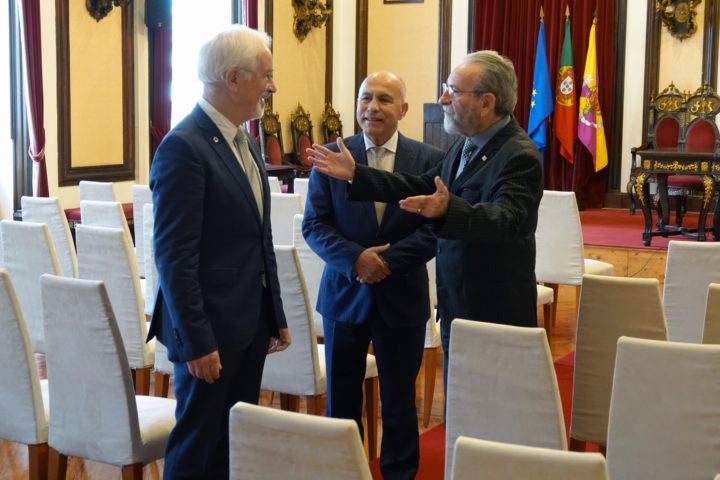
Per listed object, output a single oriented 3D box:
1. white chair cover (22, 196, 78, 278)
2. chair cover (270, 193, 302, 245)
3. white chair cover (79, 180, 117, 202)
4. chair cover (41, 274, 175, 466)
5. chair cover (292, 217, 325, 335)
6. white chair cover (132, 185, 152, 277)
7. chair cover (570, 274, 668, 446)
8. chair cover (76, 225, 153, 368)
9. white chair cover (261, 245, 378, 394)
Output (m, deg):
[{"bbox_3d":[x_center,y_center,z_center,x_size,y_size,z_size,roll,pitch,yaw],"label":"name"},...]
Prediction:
[{"bbox_3d":[-1.647,0.043,7.170,0.420,0.607,0.630,5,8,29],"label":"white chair cover"},{"bbox_3d":[-0.322,-0.008,7.404,0.385,0.584,0.616,5,8,28],"label":"chair cover"},{"bbox_3d":[-1.534,-0.100,8.000,0.385,0.584,0.616,4,8,26],"label":"white chair cover"},{"bbox_3d":[-0.776,0.401,4.253,0.420,0.607,0.630,5,8,32],"label":"chair cover"},{"bbox_3d":[-0.059,0.160,6.366,0.420,0.607,0.630,5,8,30],"label":"chair cover"},{"bbox_3d":[-1.204,-0.071,8.182,0.420,0.607,0.630,5,8,30],"label":"white chair cover"},{"bbox_3d":[0.994,0.385,4.316,0.385,0.584,0.616,5,8,28],"label":"chair cover"},{"bbox_3d":[-0.959,0.215,5.458,0.385,0.584,0.616,5,8,30],"label":"chair cover"},{"bbox_3d":[-0.215,0.295,5.211,0.420,0.607,0.630,5,8,30],"label":"white chair cover"}]

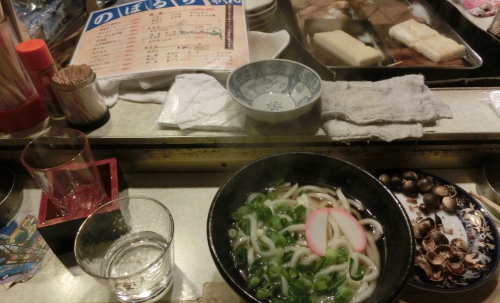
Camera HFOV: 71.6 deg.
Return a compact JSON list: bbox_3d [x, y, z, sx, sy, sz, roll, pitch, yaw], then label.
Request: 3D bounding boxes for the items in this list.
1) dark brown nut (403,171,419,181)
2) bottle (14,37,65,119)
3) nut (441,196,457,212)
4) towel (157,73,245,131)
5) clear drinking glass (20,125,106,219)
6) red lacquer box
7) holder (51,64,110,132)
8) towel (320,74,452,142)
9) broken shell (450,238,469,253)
[{"bbox_3d":[0.217,0.035,0.468,0.019,0.018,0.019,0,44,0],"label":"dark brown nut"},{"bbox_3d":[-0.269,-0.093,0.462,0.038,0.100,0.038,-1,44,0],"label":"bottle"},{"bbox_3d":[0.247,0.066,0.431,0.019,0.019,0.019,-1,44,0],"label":"nut"},{"bbox_3d":[-0.063,-0.072,0.494,0.113,0.021,0.113,-1,44,0],"label":"towel"},{"bbox_3d":[-0.213,0.034,0.417,0.068,0.103,0.068,-1,44,0],"label":"clear drinking glass"},{"bbox_3d":[-0.201,0.066,0.433,0.085,0.055,0.085,-13,45,-12],"label":"red lacquer box"},{"bbox_3d":[-0.226,-0.072,0.462,0.058,0.069,0.058,-1,44,0],"label":"holder"},{"bbox_3d":[0.182,-0.066,0.481,0.172,0.029,0.115,-2,44,-1],"label":"towel"},{"bbox_3d":[0.236,0.106,0.390,0.020,0.012,0.016,-1,44,0],"label":"broken shell"}]

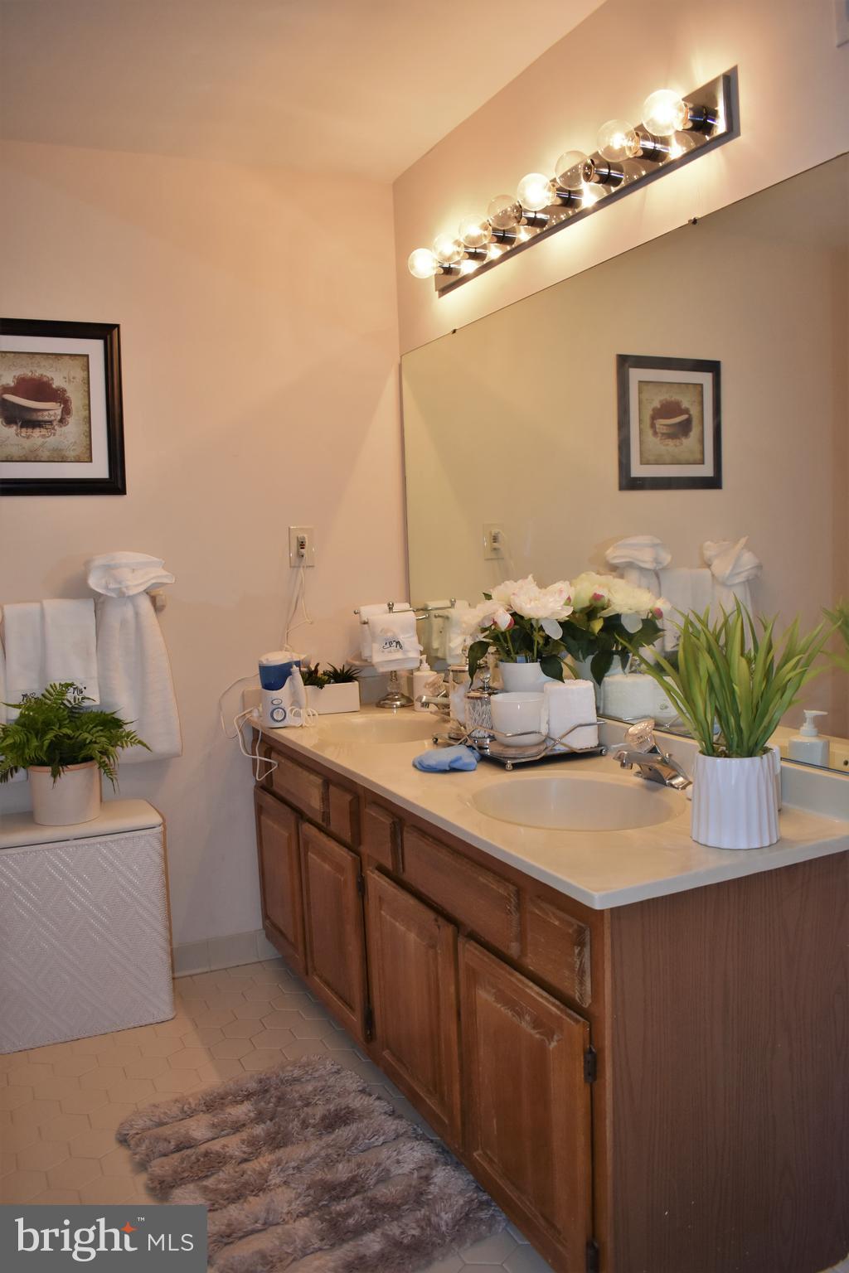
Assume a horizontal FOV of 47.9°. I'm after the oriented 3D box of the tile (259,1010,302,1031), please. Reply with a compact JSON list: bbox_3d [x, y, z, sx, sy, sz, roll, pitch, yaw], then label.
[{"bbox_3d":[-0.383,1.041,2.584,0.107,0.008,0.124,-4,5,-26],"label":"tile"}]

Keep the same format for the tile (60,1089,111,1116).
[{"bbox_3d":[-0.809,1.115,2.278,0.109,0.009,0.124,-5,6,-26],"label":"tile"}]

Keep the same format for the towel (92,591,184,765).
[{"bbox_3d":[-0.812,0.118,2.708,0.215,0.475,0.080,-5,6,-26],"label":"towel"}]

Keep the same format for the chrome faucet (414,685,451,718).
[{"bbox_3d":[0.036,0.179,2.786,0.155,0.128,0.150,-5,6,-27],"label":"chrome faucet"}]

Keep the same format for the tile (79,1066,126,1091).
[{"bbox_3d":[-0.783,1.080,2.326,0.104,0.008,0.120,-5,6,-27],"label":"tile"}]

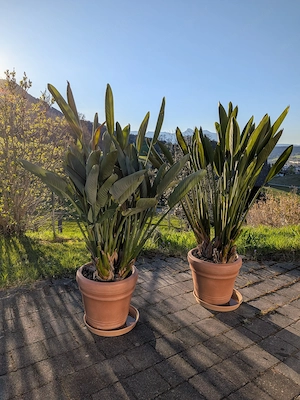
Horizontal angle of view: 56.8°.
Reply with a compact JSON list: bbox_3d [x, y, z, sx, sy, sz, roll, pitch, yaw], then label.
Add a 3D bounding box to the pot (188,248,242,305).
[{"bbox_3d":[0.584,0.691,2.539,0.469,0.390,0.469,1,9,0],"label":"pot"}]

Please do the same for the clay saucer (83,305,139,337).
[{"bbox_3d":[-0.299,0.930,2.184,0.421,0.051,0.421,1,9,0],"label":"clay saucer"}]

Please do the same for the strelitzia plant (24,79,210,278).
[{"bbox_3d":[-0.276,-0.100,2.010,1.310,1.424,1.050,1,9,0],"label":"strelitzia plant"}]

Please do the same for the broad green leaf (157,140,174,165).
[{"bbox_3d":[0.141,-0.385,2.364,0.080,0.294,0.060,-33,8,5],"label":"broad green leaf"}]

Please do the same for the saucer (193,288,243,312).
[{"bbox_3d":[0.615,0.886,2.531,0.421,0.051,0.421,1,9,0],"label":"saucer"}]

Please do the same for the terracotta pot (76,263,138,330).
[{"bbox_3d":[-0.324,0.738,2.177,0.469,0.390,0.469,1,9,0],"label":"terracotta pot"}]

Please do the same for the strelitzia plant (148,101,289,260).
[{"bbox_3d":[0.614,-0.124,2.405,1.200,1.368,0.950,1,9,0],"label":"strelitzia plant"}]

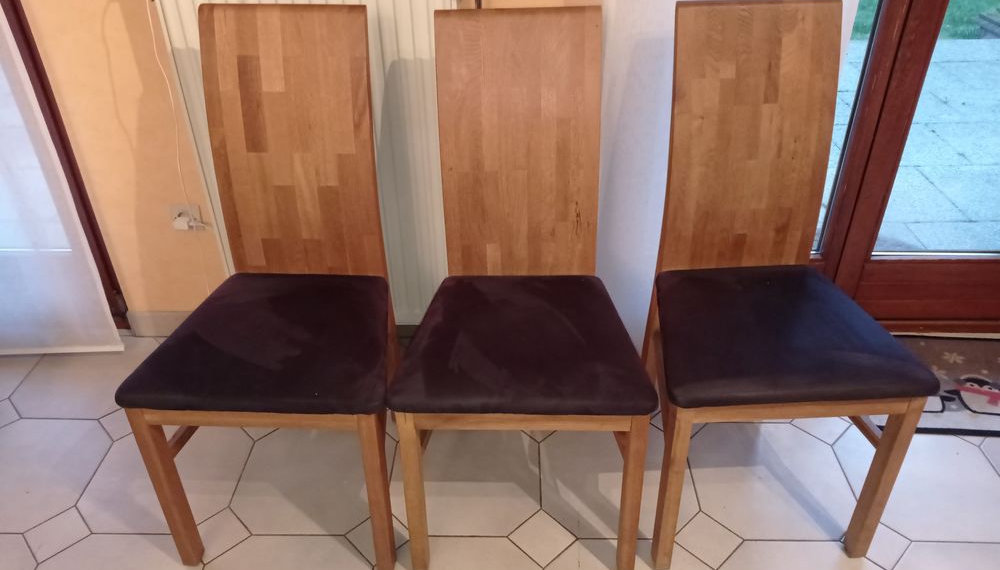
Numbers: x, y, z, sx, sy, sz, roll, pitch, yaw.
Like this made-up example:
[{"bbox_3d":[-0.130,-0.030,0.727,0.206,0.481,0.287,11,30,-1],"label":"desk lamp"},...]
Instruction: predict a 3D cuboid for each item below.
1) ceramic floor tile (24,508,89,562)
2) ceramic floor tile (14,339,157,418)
[{"bbox_3d":[-0.929,0.526,1.700,0.101,0.010,0.101,-29,43,-34],"label":"ceramic floor tile"},{"bbox_3d":[-1.067,0.239,2.118,0.334,0.010,0.334,0,35,2],"label":"ceramic floor tile"}]

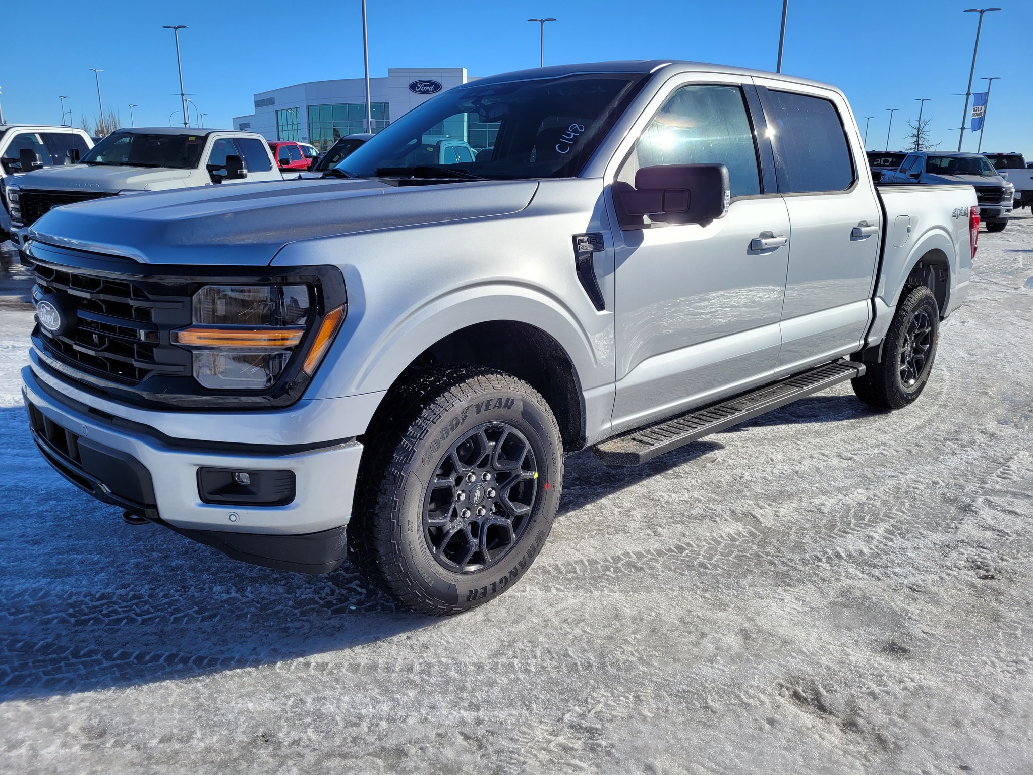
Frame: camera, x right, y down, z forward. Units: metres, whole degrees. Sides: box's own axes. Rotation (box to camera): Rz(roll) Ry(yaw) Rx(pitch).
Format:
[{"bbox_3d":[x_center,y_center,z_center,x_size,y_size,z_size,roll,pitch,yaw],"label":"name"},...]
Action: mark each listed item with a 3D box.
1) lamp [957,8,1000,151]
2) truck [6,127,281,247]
[{"bbox_3d":[21.482,-13.018,36.996,1.500,9.170,0.350,4,15,14],"label":"lamp"},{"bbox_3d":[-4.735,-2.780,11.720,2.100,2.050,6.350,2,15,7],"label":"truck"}]

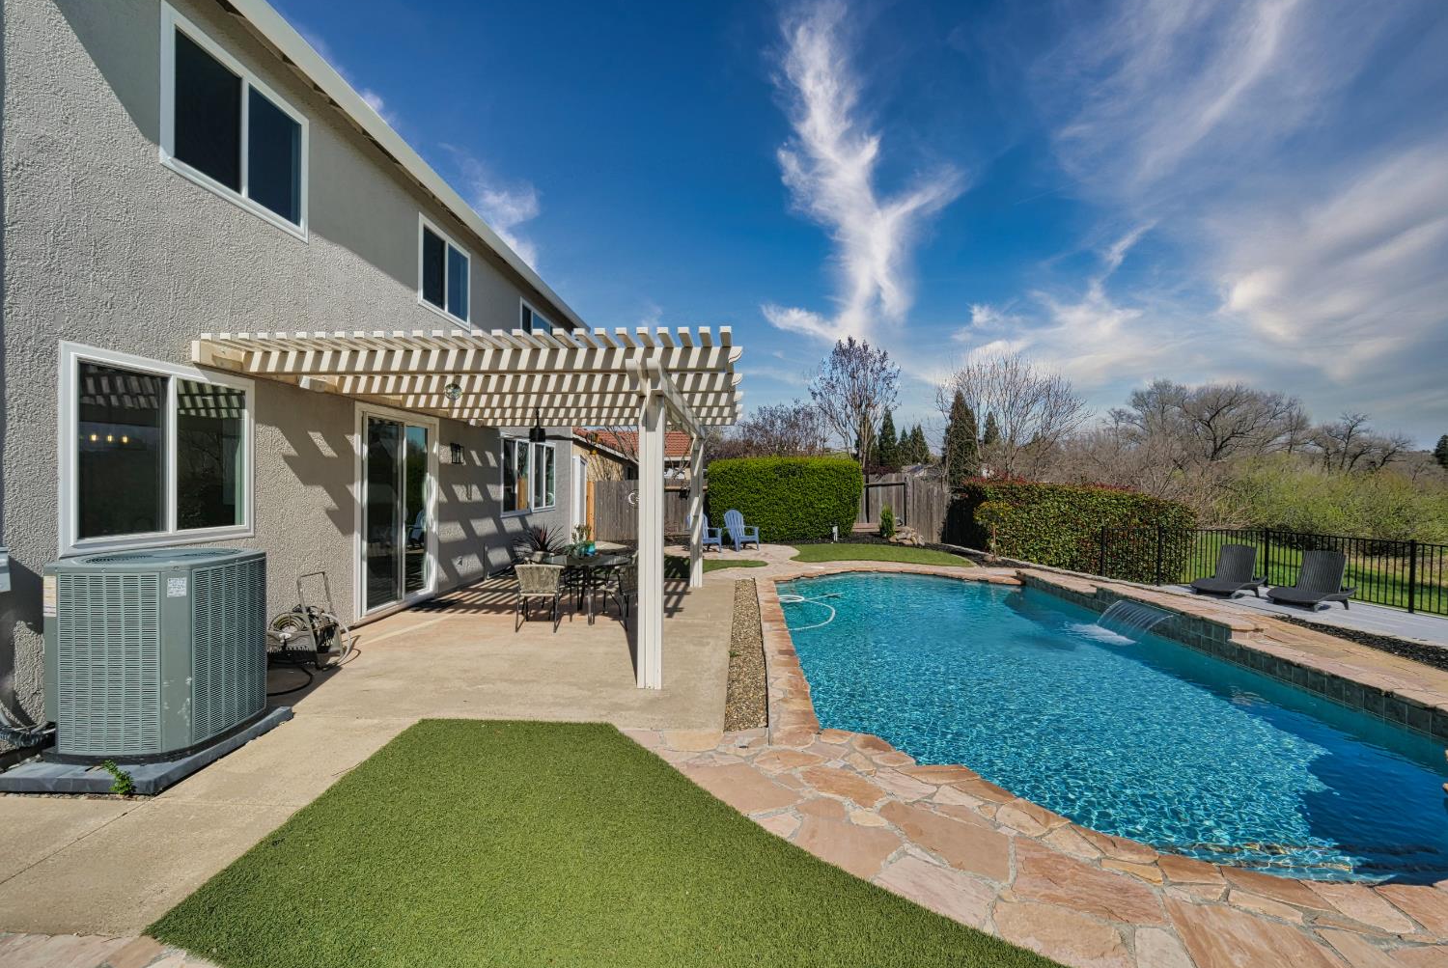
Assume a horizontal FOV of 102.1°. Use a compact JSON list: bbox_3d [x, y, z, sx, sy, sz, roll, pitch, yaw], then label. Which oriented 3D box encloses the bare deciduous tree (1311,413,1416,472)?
[{"bbox_3d":[49.089,-1.150,44.989,5.800,8.566,5.800,0,0,-42],"label":"bare deciduous tree"}]

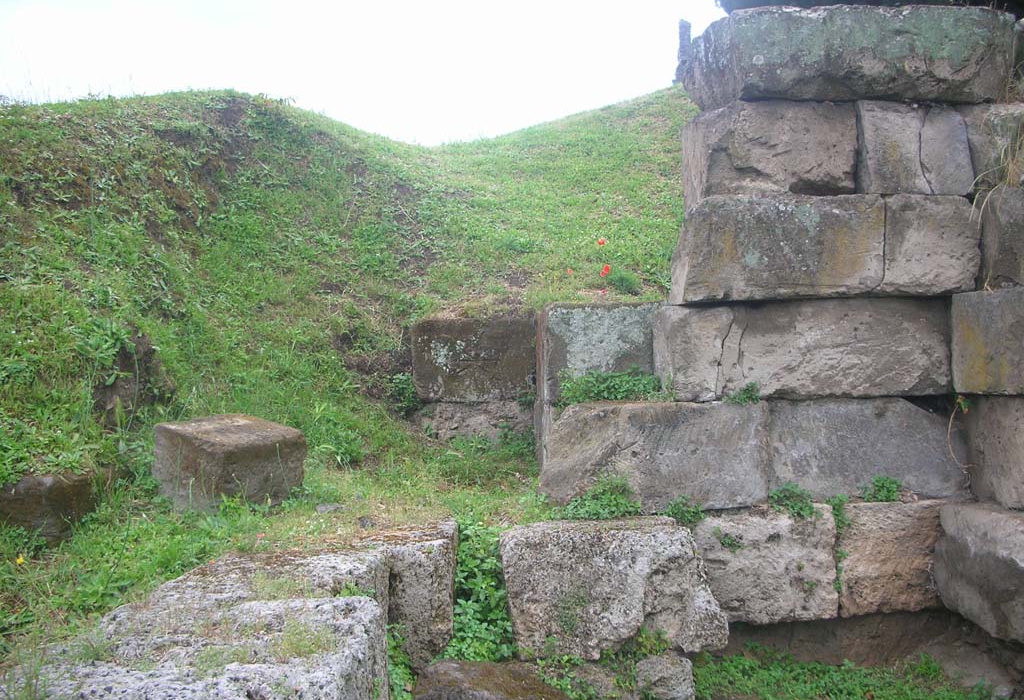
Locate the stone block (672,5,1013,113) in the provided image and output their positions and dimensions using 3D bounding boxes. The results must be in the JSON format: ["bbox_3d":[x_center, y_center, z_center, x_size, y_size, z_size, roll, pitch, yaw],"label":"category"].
[{"bbox_3d":[1.843,-1.530,5.706,1.565,0.487,0.620,-2,1,-9],"label":"stone block"}]

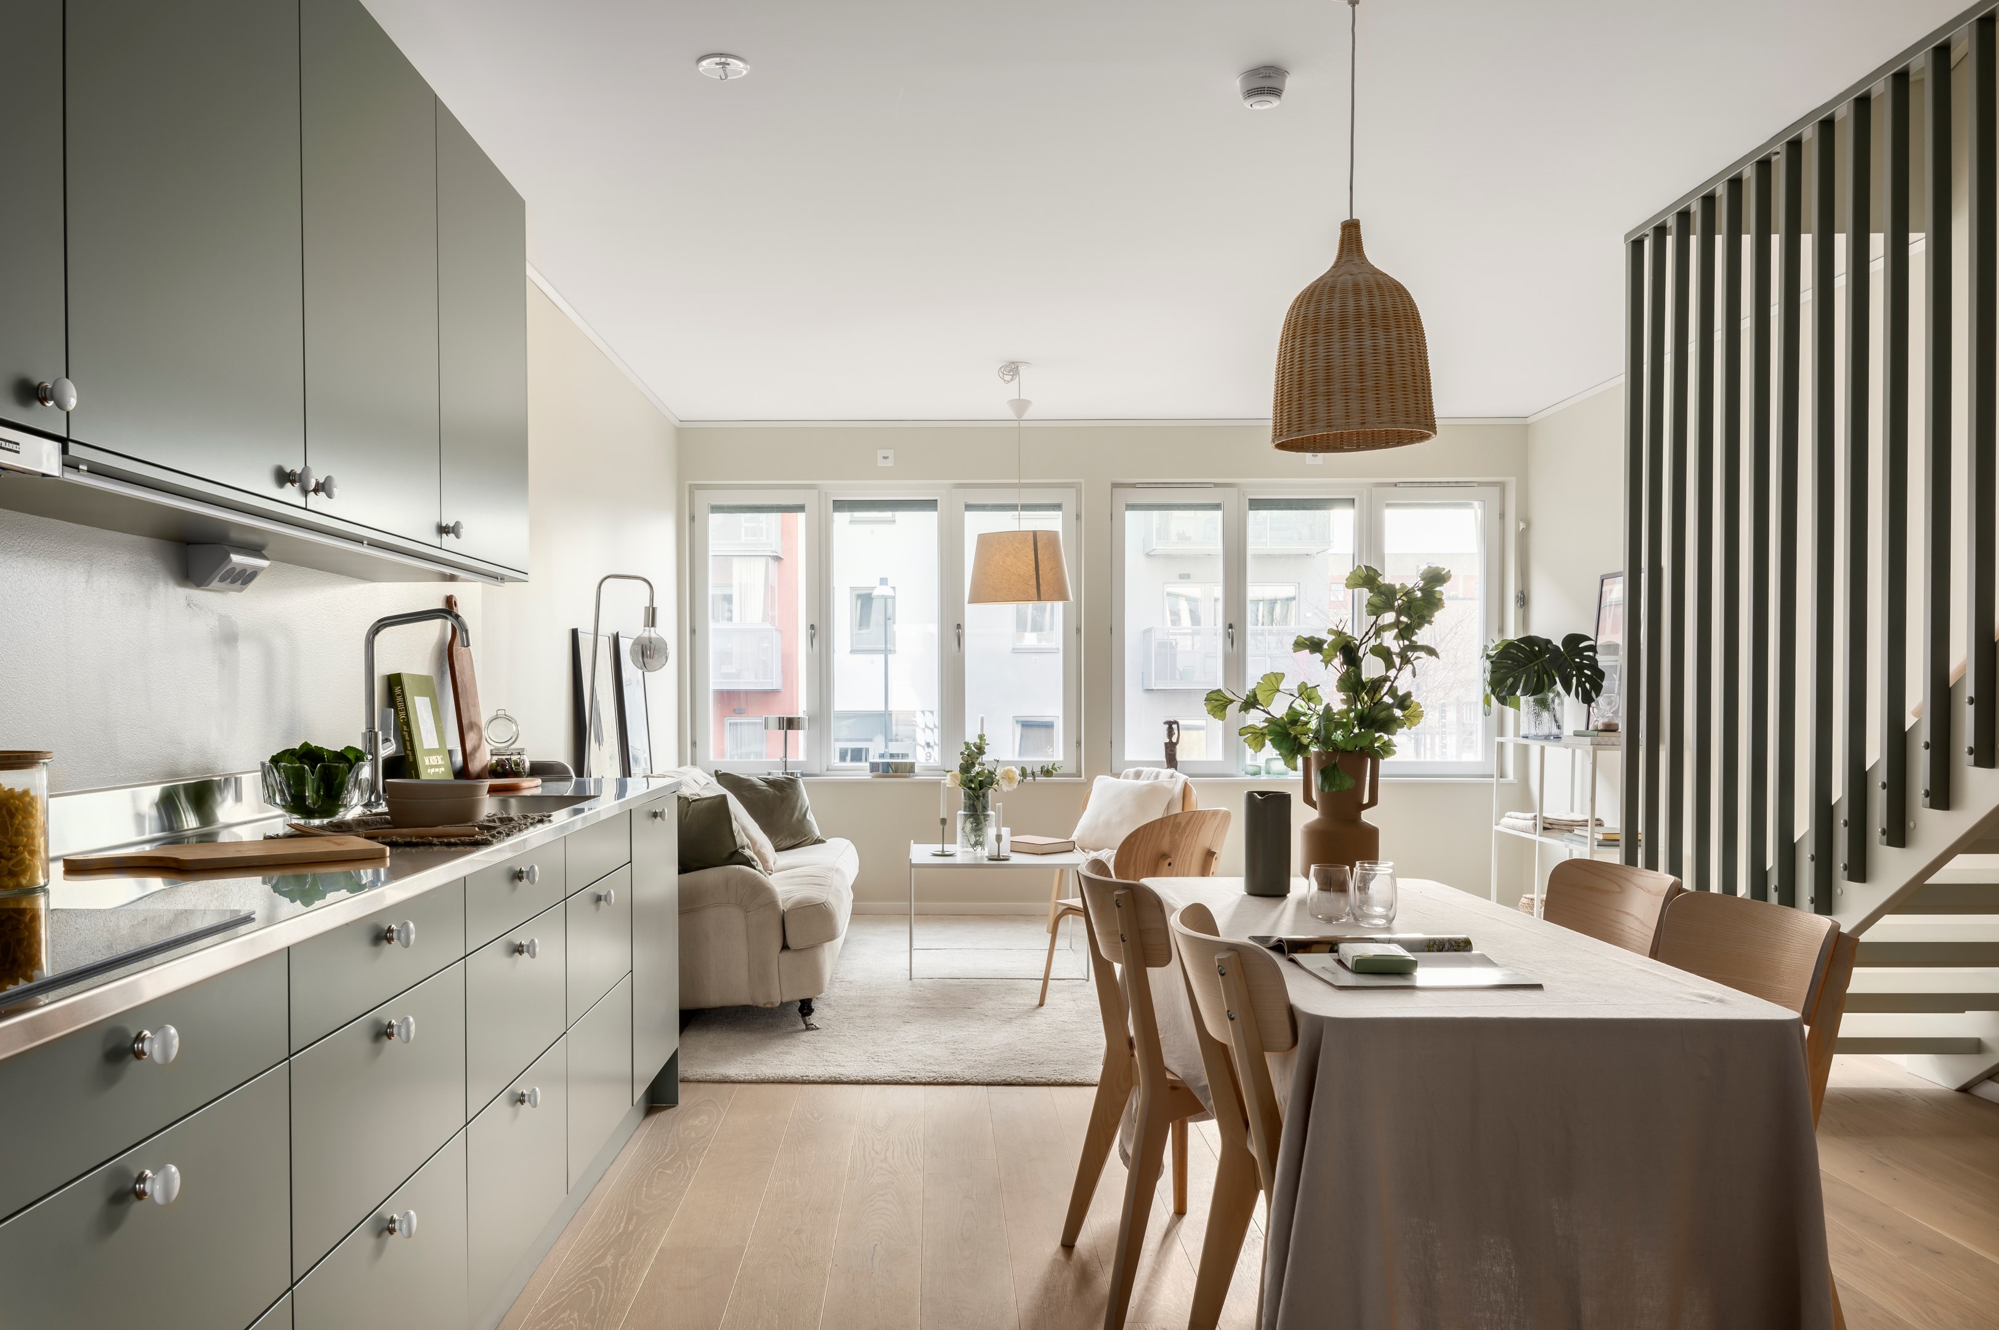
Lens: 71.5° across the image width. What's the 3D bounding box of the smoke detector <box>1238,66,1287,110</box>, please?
[{"bbox_3d":[0.588,-1.278,3.079,0.112,0.057,0.112,0,-1,-3],"label":"smoke detector"}]

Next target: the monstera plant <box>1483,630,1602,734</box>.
[{"bbox_3d":[2.537,0.091,6.466,0.520,0.460,0.400,0,-1,-3],"label":"monstera plant"}]

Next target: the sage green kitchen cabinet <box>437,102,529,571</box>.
[{"bbox_3d":[-1.295,-0.676,3.029,0.350,0.885,0.585,0,-1,-3],"label":"sage green kitchen cabinet"}]

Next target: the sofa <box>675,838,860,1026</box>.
[{"bbox_3d":[-1.070,0.854,5.660,0.940,0.820,2.100,0,-1,-3],"label":"sofa"}]

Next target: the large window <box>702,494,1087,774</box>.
[{"bbox_3d":[-0.571,-0.173,6.997,1.940,1.440,0.130,0,-1,-3],"label":"large window"}]

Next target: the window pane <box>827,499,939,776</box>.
[{"bbox_3d":[-0.593,-0.161,7.170,0.570,1.400,0.080,0,-1,-1],"label":"window pane"}]

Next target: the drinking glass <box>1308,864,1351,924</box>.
[{"bbox_3d":[0.618,0.429,2.598,0.082,0.101,0.082,0,-1,-3],"label":"drinking glass"}]

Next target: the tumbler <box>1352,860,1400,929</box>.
[{"bbox_3d":[0.674,0.413,2.490,0.084,0.110,0.084,0,-1,0],"label":"tumbler"}]

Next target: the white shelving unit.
[{"bbox_3d":[2.575,0.807,6.120,0.380,0.930,0.980,0,-1,-3],"label":"white shelving unit"}]

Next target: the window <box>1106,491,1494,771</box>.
[{"bbox_3d":[1.594,-0.173,7.170,2.000,1.510,0.120,0,-1,-1],"label":"window"}]

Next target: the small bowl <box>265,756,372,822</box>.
[{"bbox_3d":[-1.327,0.248,2.700,0.197,0.120,0.197,0,-1,0],"label":"small bowl"}]

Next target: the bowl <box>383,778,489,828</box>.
[{"bbox_3d":[-1.071,0.262,2.638,0.200,0.082,0.190,0,-1,-3],"label":"bowl"}]

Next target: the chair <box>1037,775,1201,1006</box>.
[{"bbox_3d":[0.570,0.891,6.350,0.580,0.770,0.660,-1,-1,41],"label":"chair"}]

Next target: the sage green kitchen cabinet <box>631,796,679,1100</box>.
[{"bbox_3d":[-1.184,0.715,3.621,0.570,0.710,0.570,0,-1,-3],"label":"sage green kitchen cabinet"}]

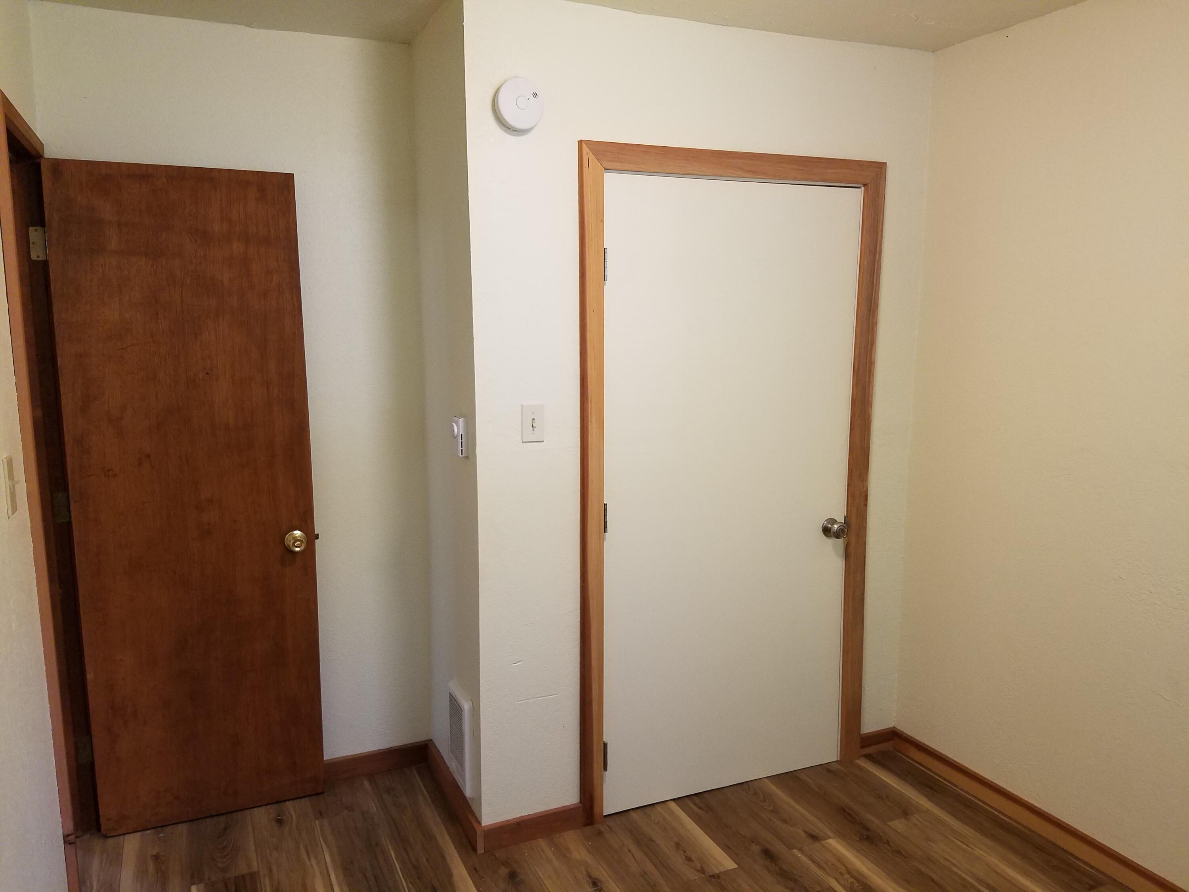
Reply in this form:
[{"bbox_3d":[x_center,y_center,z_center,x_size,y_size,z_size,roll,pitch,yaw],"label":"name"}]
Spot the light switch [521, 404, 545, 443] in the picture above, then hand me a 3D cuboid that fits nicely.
[{"bbox_3d":[-0.177,-0.064,2.619,0.070,0.115,0.016,-4,9,-24],"label":"light switch"}]

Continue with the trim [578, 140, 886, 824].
[{"bbox_3d":[0.472,0.137,2.941,1.121,2.122,0.022,-4,9,-24],"label":"trim"}]

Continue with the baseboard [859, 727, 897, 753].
[{"bbox_3d":[1.062,1.111,3.358,0.168,0.073,0.016,-4,9,-24],"label":"baseboard"}]

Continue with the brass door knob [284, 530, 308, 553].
[{"bbox_3d":[-0.956,0.310,2.861,0.067,0.067,0.058,-3,9,-21],"label":"brass door knob"}]

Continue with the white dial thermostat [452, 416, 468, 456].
[{"bbox_3d":[-0.406,-0.029,2.667,0.038,0.115,0.070,-4,9,-24],"label":"white dial thermostat"}]

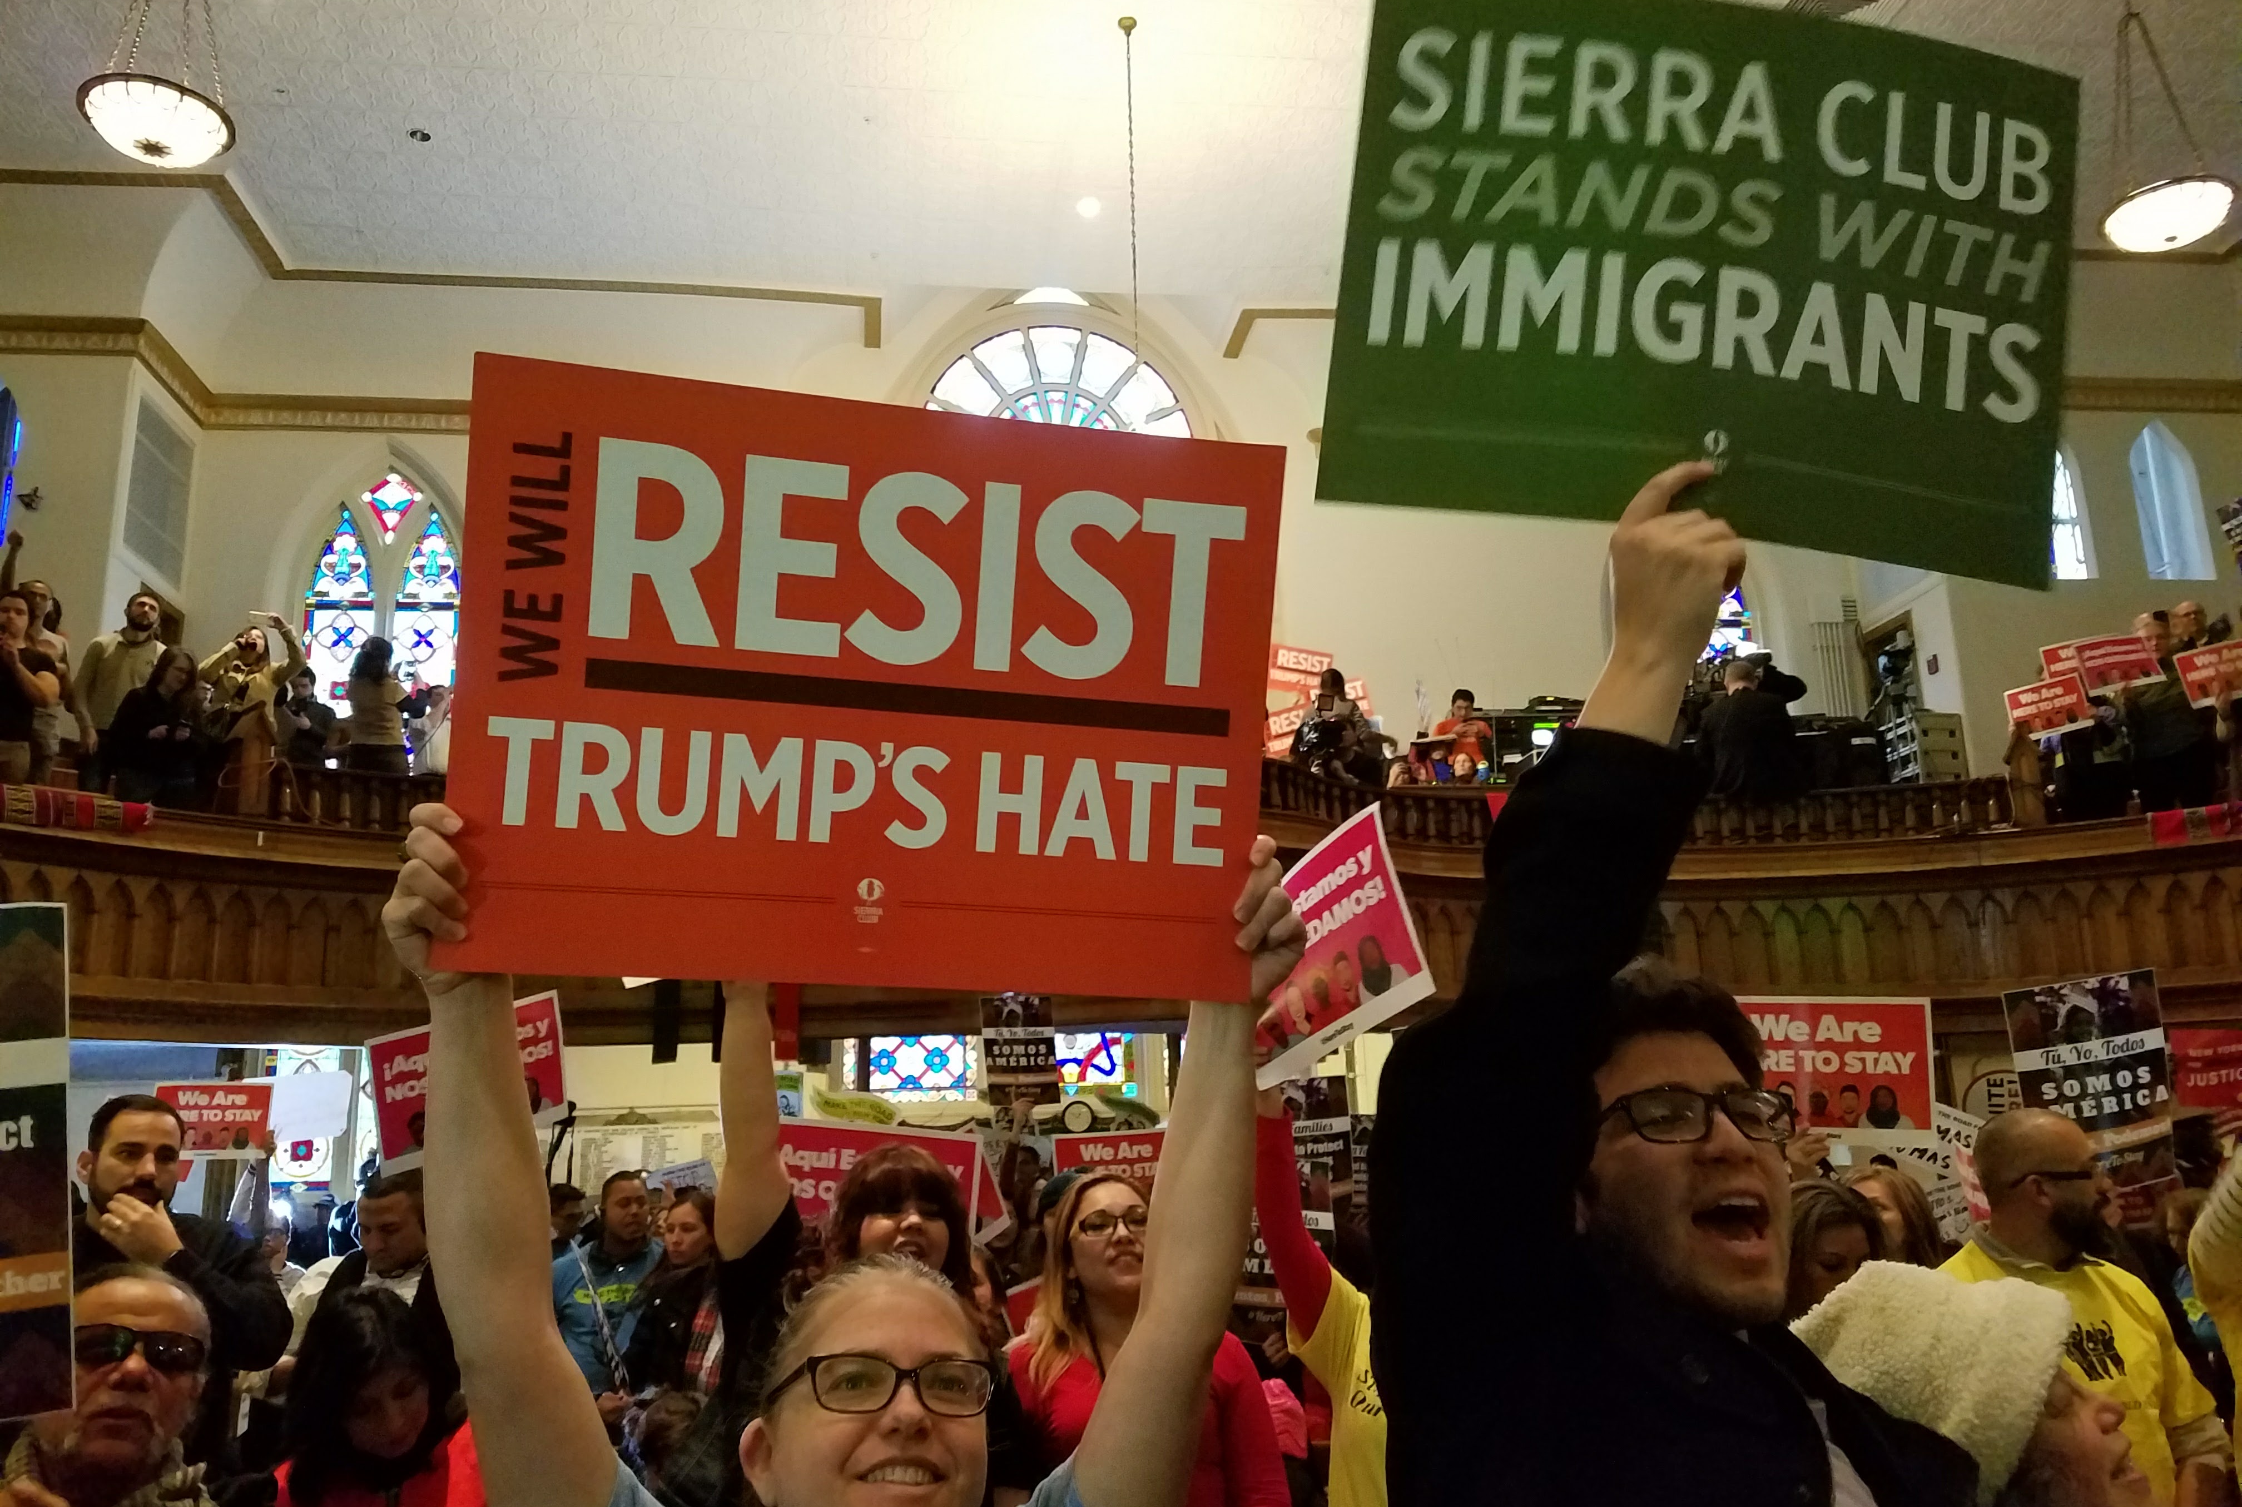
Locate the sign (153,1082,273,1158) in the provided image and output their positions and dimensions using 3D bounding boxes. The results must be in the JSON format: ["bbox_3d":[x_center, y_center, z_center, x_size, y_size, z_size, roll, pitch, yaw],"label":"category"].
[{"bbox_3d":[-3.537,1.431,6.544,0.440,0.288,0.020,2,-14,-7],"label":"sign"}]

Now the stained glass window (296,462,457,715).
[{"bbox_3d":[-6.661,-1.290,15.238,1.380,2.750,0.200,0,-13,-7],"label":"stained glass window"}]

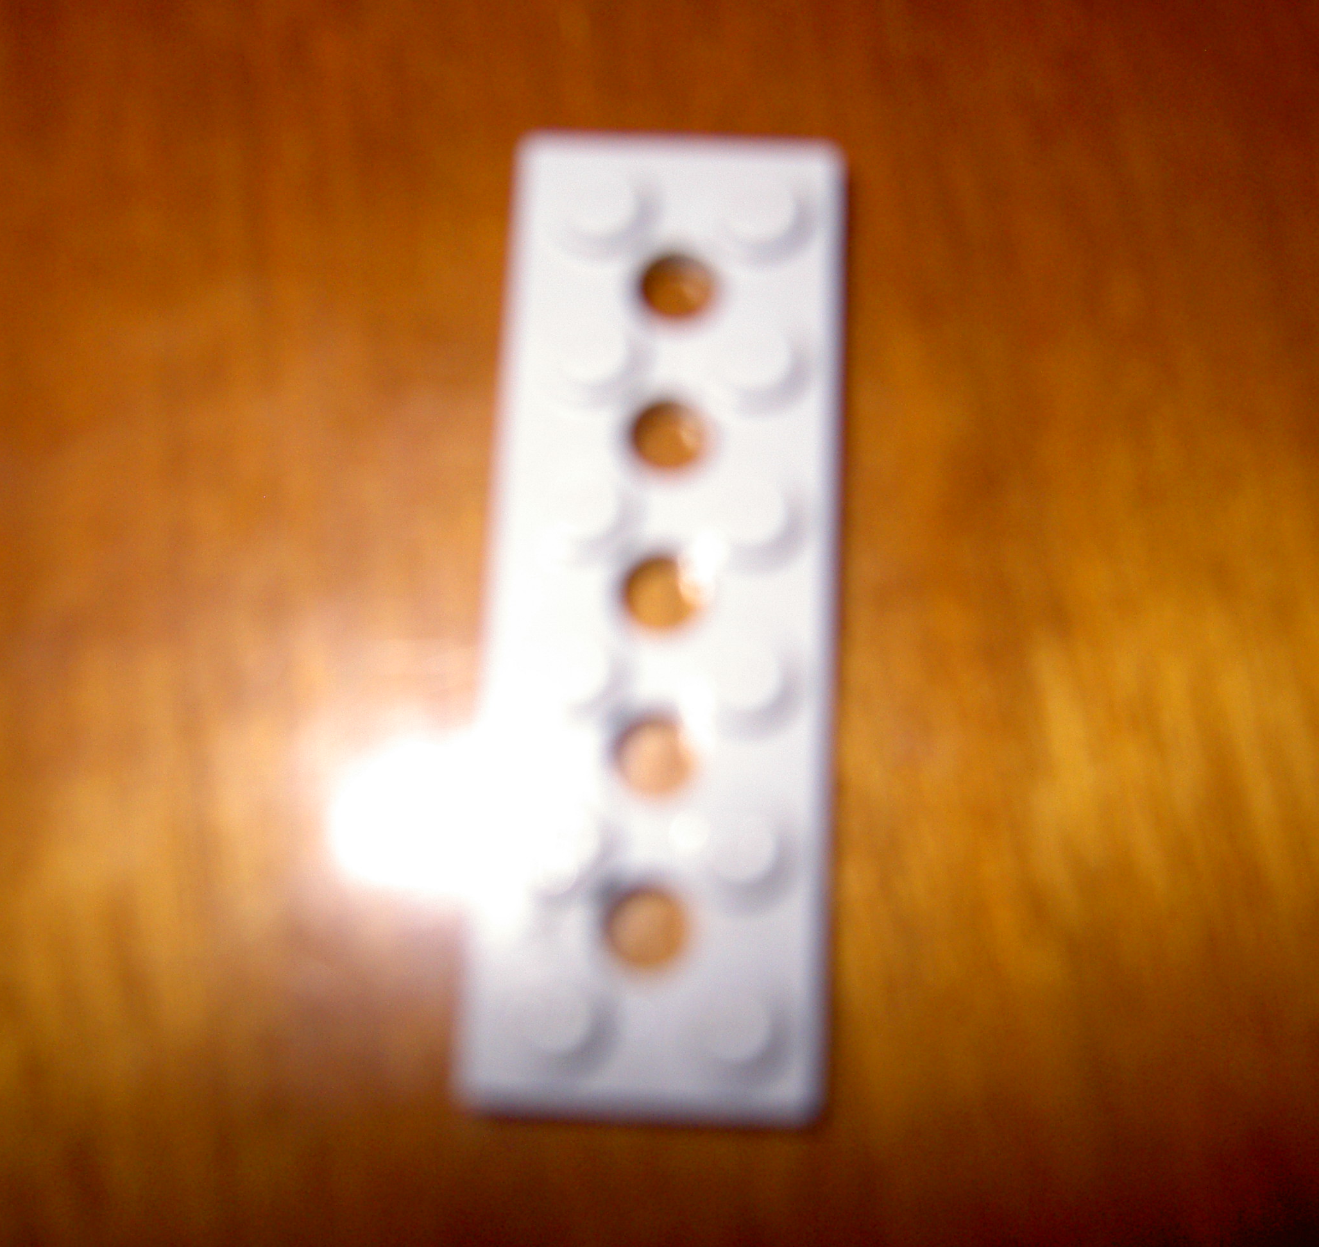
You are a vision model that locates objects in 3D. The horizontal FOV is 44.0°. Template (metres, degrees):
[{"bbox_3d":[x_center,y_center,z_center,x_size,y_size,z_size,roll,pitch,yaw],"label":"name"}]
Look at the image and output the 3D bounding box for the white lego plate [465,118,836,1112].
[{"bbox_3d":[0.000,-0.001,0.079,0.016,0.005,0.048,2,76,1],"label":"white lego plate"}]

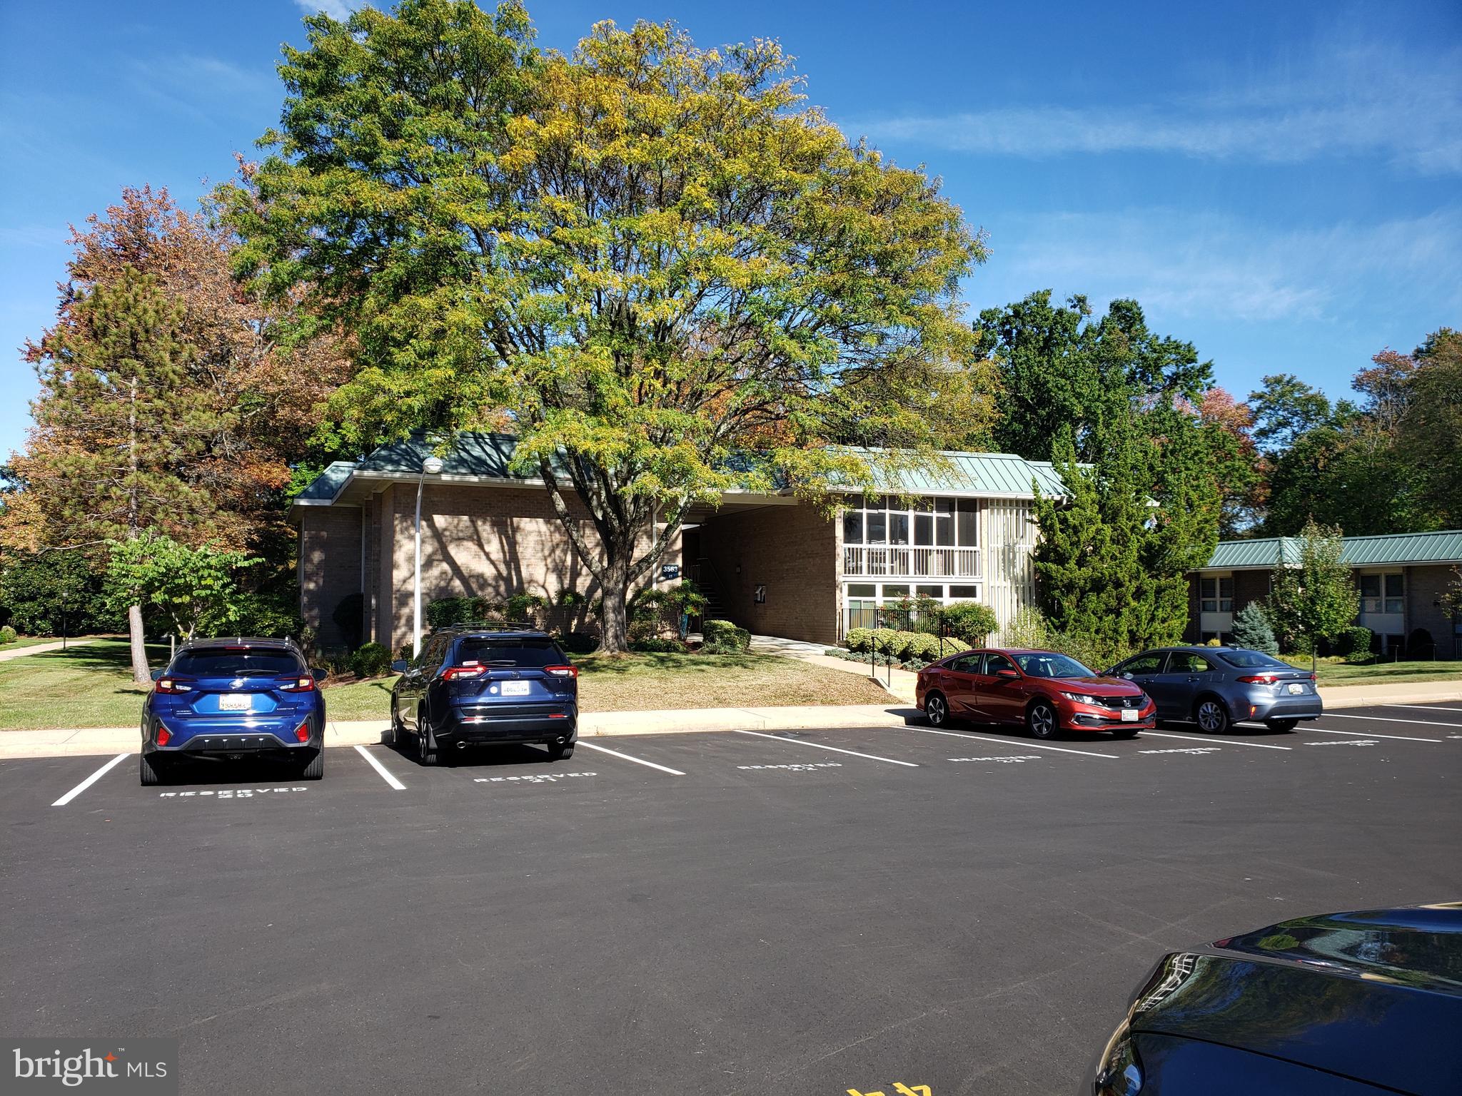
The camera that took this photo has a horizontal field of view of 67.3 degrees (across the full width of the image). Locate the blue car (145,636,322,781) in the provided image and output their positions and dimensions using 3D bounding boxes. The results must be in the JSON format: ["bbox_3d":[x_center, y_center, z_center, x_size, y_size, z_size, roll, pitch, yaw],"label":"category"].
[{"bbox_3d":[-5.940,1.864,13.295,1.830,1.600,4.480,1,-4,-23],"label":"blue car"}]

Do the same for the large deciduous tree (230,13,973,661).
[{"bbox_3d":[-3.077,-5.648,28.215,18.000,16.600,15.500,0,-4,-6],"label":"large deciduous tree"}]

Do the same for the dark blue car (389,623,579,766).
[{"bbox_3d":[-3.524,1.960,15.246,1.880,1.730,4.600,2,-4,-24],"label":"dark blue car"}]

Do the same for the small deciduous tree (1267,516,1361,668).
[{"bbox_3d":[20.931,1.600,39.660,2.950,5.150,2.950,-2,-4,28],"label":"small deciduous tree"}]

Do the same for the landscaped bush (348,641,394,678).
[{"bbox_3d":[-8.618,2.646,26.328,1.000,0.920,1.000,1,-4,-18],"label":"landscaped bush"}]

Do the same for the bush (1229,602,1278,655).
[{"bbox_3d":[20.007,3.180,42.070,1.750,2.250,1.750,-2,-4,25],"label":"bush"}]

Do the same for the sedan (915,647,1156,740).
[{"bbox_3d":[4.915,2.364,18.298,1.820,1.420,4.630,2,-4,-25],"label":"sedan"}]

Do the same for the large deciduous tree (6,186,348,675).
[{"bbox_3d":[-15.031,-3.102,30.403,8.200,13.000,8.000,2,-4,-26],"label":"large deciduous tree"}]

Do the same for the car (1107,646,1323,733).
[{"bbox_3d":[8.078,2.441,19.375,1.800,1.440,4.630,1,-4,-22],"label":"car"}]

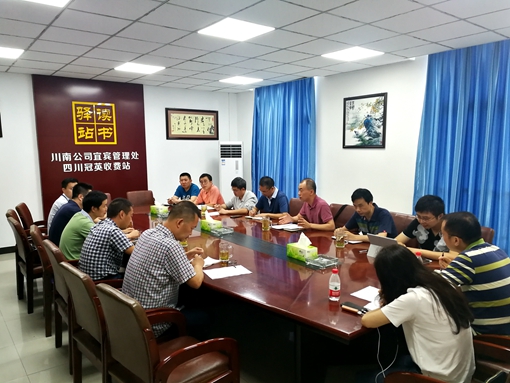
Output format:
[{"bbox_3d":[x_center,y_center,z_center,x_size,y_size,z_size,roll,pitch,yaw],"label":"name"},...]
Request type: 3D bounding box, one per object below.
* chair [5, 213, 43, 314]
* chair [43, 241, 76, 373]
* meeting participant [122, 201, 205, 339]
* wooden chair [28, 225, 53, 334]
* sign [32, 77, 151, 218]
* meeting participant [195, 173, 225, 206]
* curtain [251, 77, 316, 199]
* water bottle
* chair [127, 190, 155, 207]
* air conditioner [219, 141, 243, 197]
[{"bbox_3d":[-2.220,0.709,4.217,0.580,0.940,0.570,-6,9,-40],"label":"chair"},{"bbox_3d":[-1.304,0.824,3.137,0.580,0.940,0.570,-6,8,-39],"label":"chair"},{"bbox_3d":[-0.586,0.708,2.689,0.740,1.250,0.530,-6,8,-38],"label":"meeting participant"},{"bbox_3d":[-1.713,0.757,3.708,0.620,0.940,0.570,-5,8,-31],"label":"wooden chair"},{"bbox_3d":[-2.730,-0.567,6.897,1.810,2.640,0.050,-6,8,-38],"label":"sign"},{"bbox_3d":[-0.662,0.329,6.109,0.500,1.220,0.740,4,8,34],"label":"meeting participant"},{"bbox_3d":[0.484,-0.631,7.447,0.140,2.680,1.750,-6,8,-38],"label":"curtain"},{"bbox_3d":[0.449,0.522,2.232,0.062,0.184,0.062,-1,7,0],"label":"water bottle"},{"bbox_3d":[-1.684,0.476,6.148,0.570,0.940,0.620,-4,8,-30],"label":"chair"},{"bbox_3d":[-0.478,-0.157,8.221,0.480,1.710,0.320,-1,7,-8],"label":"air conditioner"}]

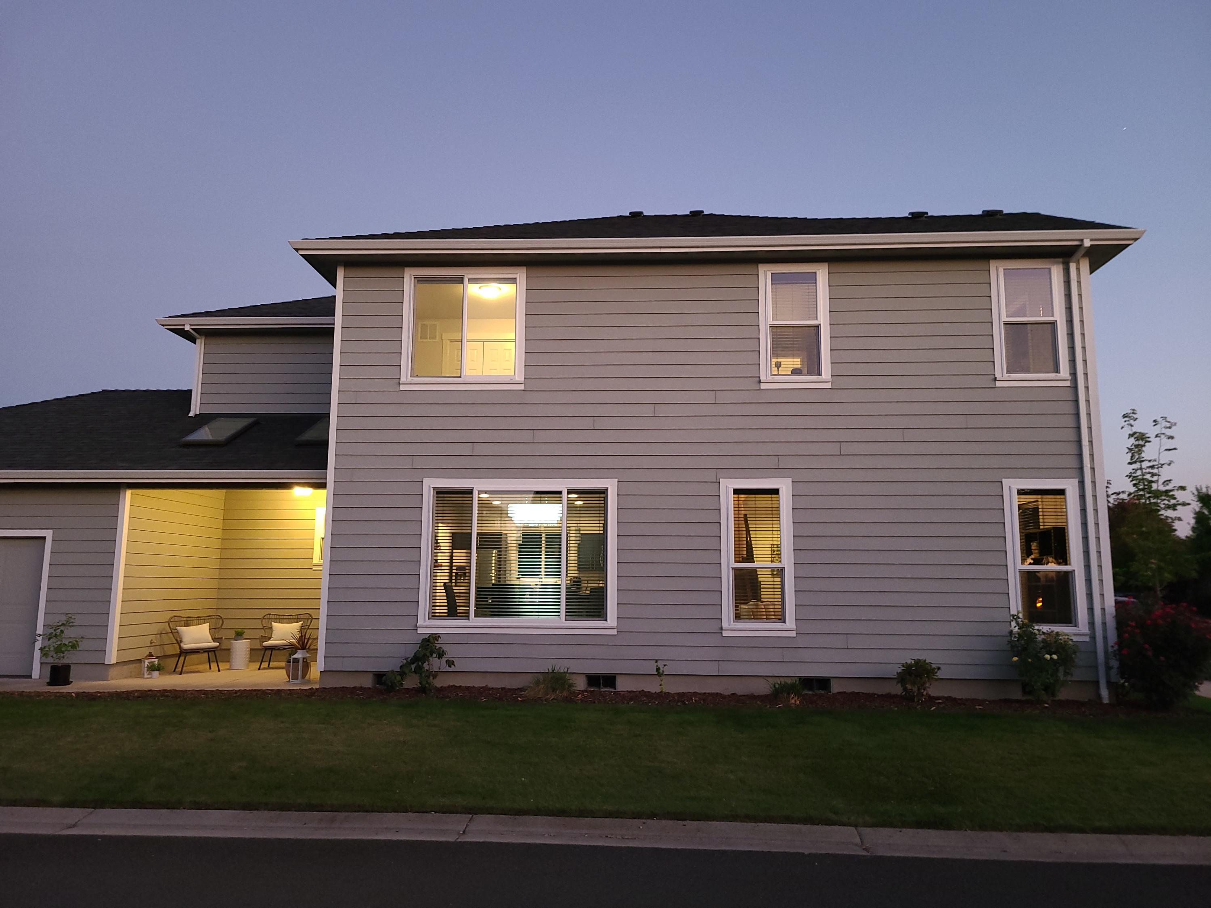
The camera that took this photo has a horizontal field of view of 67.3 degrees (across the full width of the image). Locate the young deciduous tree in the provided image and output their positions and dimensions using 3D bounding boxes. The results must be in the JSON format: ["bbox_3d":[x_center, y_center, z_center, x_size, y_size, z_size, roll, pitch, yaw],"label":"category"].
[{"bbox_3d":[9.944,1.588,16.453,1.536,4.854,1.600,0,-9,3],"label":"young deciduous tree"}]

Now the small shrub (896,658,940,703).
[{"bbox_3d":[3.826,2.772,11.129,0.508,0.526,0.520,0,-9,3],"label":"small shrub"}]

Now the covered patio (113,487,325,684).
[{"bbox_3d":[-5.457,2.104,14.810,3.550,2.860,3.410,0,-9,3],"label":"covered patio"}]

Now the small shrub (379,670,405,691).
[{"bbox_3d":[-2.705,2.872,11.508,0.318,0.260,0.300,0,-9,3],"label":"small shrub"}]

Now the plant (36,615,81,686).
[{"bbox_3d":[-7.785,2.799,12.949,0.634,0.959,0.580,0,-9,3],"label":"plant"}]

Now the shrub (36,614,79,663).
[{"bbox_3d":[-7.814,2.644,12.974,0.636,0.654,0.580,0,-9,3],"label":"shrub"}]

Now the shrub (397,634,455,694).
[{"bbox_3d":[-2.267,2.646,11.468,0.714,0.712,0.620,0,-9,3],"label":"shrub"}]

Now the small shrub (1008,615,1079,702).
[{"bbox_3d":[5.350,2.487,11.112,0.822,1.010,0.800,0,-9,3],"label":"small shrub"}]

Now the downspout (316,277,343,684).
[{"bbox_3d":[-3.760,0.138,12.438,0.100,5.590,0.100,0,-9,3],"label":"downspout"}]

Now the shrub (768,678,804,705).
[{"bbox_3d":[2.185,2.871,10.998,0.429,0.292,0.440,0,-9,3],"label":"shrub"}]

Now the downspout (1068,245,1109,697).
[{"bbox_3d":[6.293,0.196,11.618,0.135,5.870,0.520,0,-9,3],"label":"downspout"}]

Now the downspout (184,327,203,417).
[{"bbox_3d":[-7.289,-1.462,15.931,0.140,1.500,0.520,0,-9,3],"label":"downspout"}]

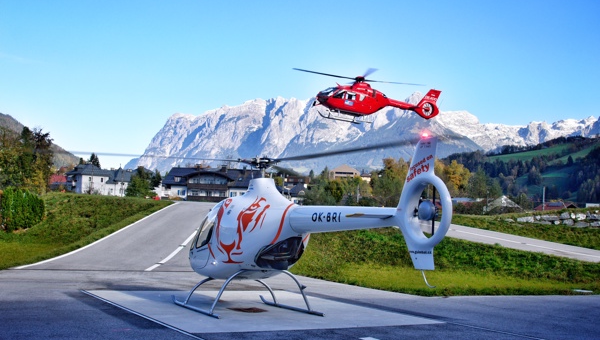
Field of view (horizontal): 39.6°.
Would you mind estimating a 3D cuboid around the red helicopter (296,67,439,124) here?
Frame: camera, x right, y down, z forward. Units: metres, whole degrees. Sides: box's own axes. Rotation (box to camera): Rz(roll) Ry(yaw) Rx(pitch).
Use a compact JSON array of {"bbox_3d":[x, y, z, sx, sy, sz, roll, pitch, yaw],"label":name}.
[{"bbox_3d":[5.248,-5.302,63.117,12.000,3.500,10.000,7,1,-20],"label":"red helicopter"}]

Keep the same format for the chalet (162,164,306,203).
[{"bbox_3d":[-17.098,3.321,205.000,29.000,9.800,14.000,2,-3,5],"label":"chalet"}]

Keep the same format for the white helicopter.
[{"bbox_3d":[0.051,0.888,11.219,1.700,2.370,6.300,5,-4,-28],"label":"white helicopter"}]

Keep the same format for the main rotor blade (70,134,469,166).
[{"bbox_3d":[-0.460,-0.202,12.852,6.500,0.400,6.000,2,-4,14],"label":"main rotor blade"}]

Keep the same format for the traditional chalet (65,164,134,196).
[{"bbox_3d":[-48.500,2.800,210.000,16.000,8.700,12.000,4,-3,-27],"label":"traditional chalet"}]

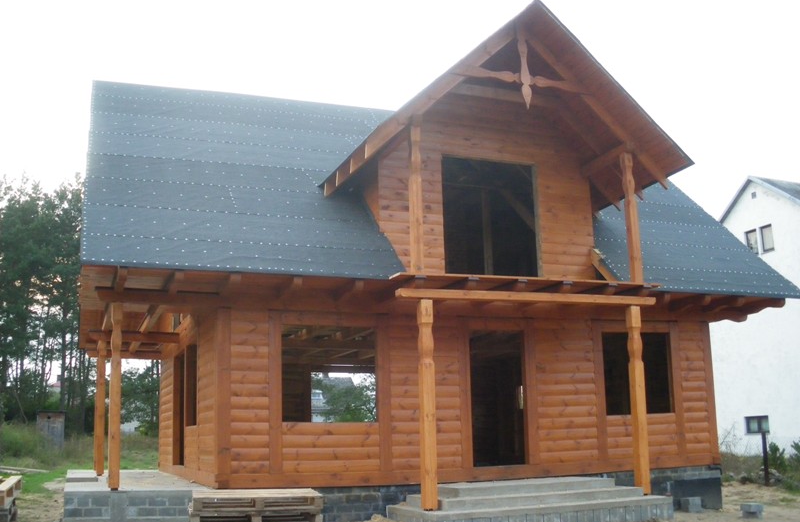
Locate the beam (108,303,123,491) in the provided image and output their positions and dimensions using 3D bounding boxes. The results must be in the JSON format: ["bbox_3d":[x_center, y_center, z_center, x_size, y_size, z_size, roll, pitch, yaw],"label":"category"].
[{"bbox_3d":[-3.881,1.855,11.350,0.150,2.550,0.150,3,-13,-21],"label":"beam"}]

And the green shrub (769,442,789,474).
[{"bbox_3d":[9.781,5.130,21.500,0.520,0.850,0.520,3,-13,-21],"label":"green shrub"}]

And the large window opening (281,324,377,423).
[{"bbox_3d":[-1.059,1.668,12.264,1.440,1.420,0.200,3,-13,-21],"label":"large window opening"}]

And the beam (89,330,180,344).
[{"bbox_3d":[-5.261,1.506,16.534,1.770,0.180,0.156,3,-13,-21],"label":"beam"}]

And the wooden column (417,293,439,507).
[{"bbox_3d":[0.395,2.056,12.115,0.190,3.066,0.185,3,-13,-21],"label":"wooden column"}]

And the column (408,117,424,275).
[{"bbox_3d":[0.244,-1.016,12.718,0.166,2.467,0.156,3,-13,-21],"label":"column"}]

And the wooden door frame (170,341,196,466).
[{"bbox_3d":[-4.098,2.766,15.713,0.180,2.200,3.150,3,-13,-21],"label":"wooden door frame"}]

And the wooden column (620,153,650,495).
[{"bbox_3d":[3.910,0.911,13.794,0.205,5.720,0.195,3,-13,-21],"label":"wooden column"}]

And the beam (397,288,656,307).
[{"bbox_3d":[2.101,0.591,13.114,4.650,0.141,0.156,3,-13,-21],"label":"beam"}]

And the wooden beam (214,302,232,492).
[{"bbox_3d":[-2.491,1.906,11.724,0.190,2.530,0.180,3,-13,-21],"label":"wooden beam"}]

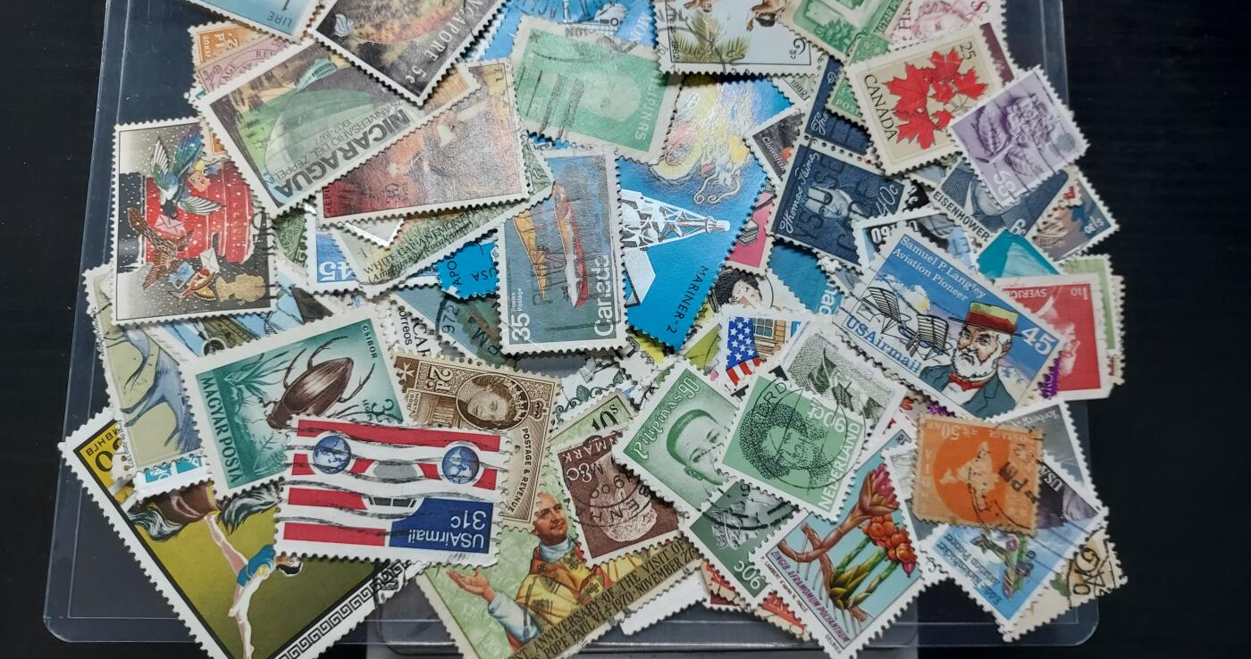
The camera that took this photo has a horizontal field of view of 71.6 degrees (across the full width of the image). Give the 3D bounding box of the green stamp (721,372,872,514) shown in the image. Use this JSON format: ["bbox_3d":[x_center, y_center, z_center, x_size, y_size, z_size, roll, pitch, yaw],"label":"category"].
[{"bbox_3d":[0.032,0.022,0.163,0.025,0.001,0.020,24,82,1],"label":"green stamp"}]

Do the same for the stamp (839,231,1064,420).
[{"bbox_3d":[0.062,0.001,0.165,0.039,0.001,0.025,36,82,3],"label":"stamp"}]

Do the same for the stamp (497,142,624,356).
[{"bbox_3d":[-0.013,-0.015,0.167,0.024,0.001,0.040,-2,82,-3],"label":"stamp"}]

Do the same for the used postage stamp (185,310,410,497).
[{"bbox_3d":[-0.060,0.013,0.159,0.036,0.001,0.025,-19,83,-5],"label":"used postage stamp"}]

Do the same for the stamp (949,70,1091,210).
[{"bbox_3d":[0.082,-0.040,0.179,0.024,0.001,0.020,-32,85,-6],"label":"stamp"}]

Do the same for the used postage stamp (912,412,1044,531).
[{"bbox_3d":[0.067,0.028,0.164,0.024,0.001,0.019,8,82,-1],"label":"used postage stamp"}]

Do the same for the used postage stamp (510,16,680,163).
[{"bbox_3d":[-0.007,-0.047,0.172,0.034,0.001,0.022,13,82,0],"label":"used postage stamp"}]

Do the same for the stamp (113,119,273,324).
[{"bbox_3d":[-0.084,-0.022,0.169,0.029,0.001,0.040,-5,82,-3],"label":"stamp"}]

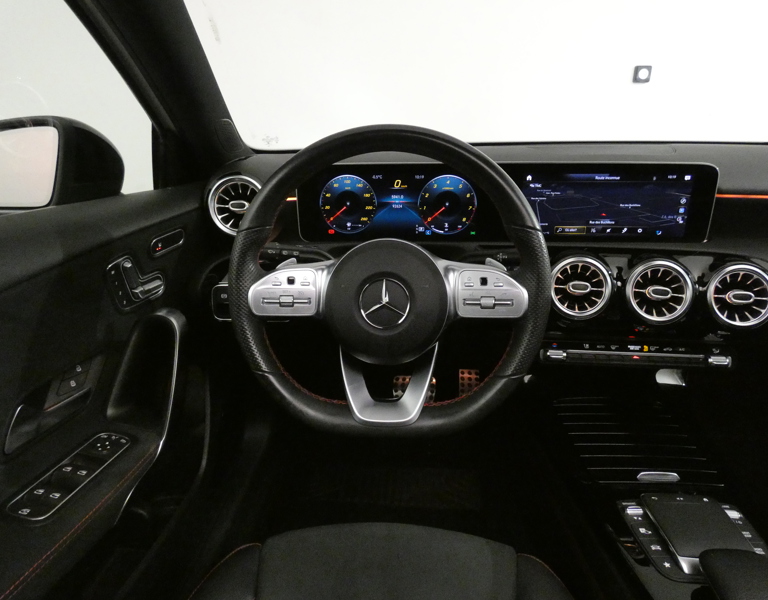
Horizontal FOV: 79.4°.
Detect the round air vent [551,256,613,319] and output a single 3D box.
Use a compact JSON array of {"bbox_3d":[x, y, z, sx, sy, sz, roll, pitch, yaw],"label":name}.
[{"bbox_3d":[0.264,-0.020,0.634,0.090,0.090,0.035,1,13,3],"label":"round air vent"}]

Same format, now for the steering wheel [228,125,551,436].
[{"bbox_3d":[0.006,-0.022,0.555,0.372,0.361,0.080,0,1,0],"label":"steering wheel"}]

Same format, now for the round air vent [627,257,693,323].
[{"bbox_3d":[0.366,-0.015,0.627,0.090,0.090,0.035,1,13,3],"label":"round air vent"}]

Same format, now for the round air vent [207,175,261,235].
[{"bbox_3d":[-0.221,-0.148,0.717,0.090,0.090,0.035,-1,15,-3],"label":"round air vent"}]

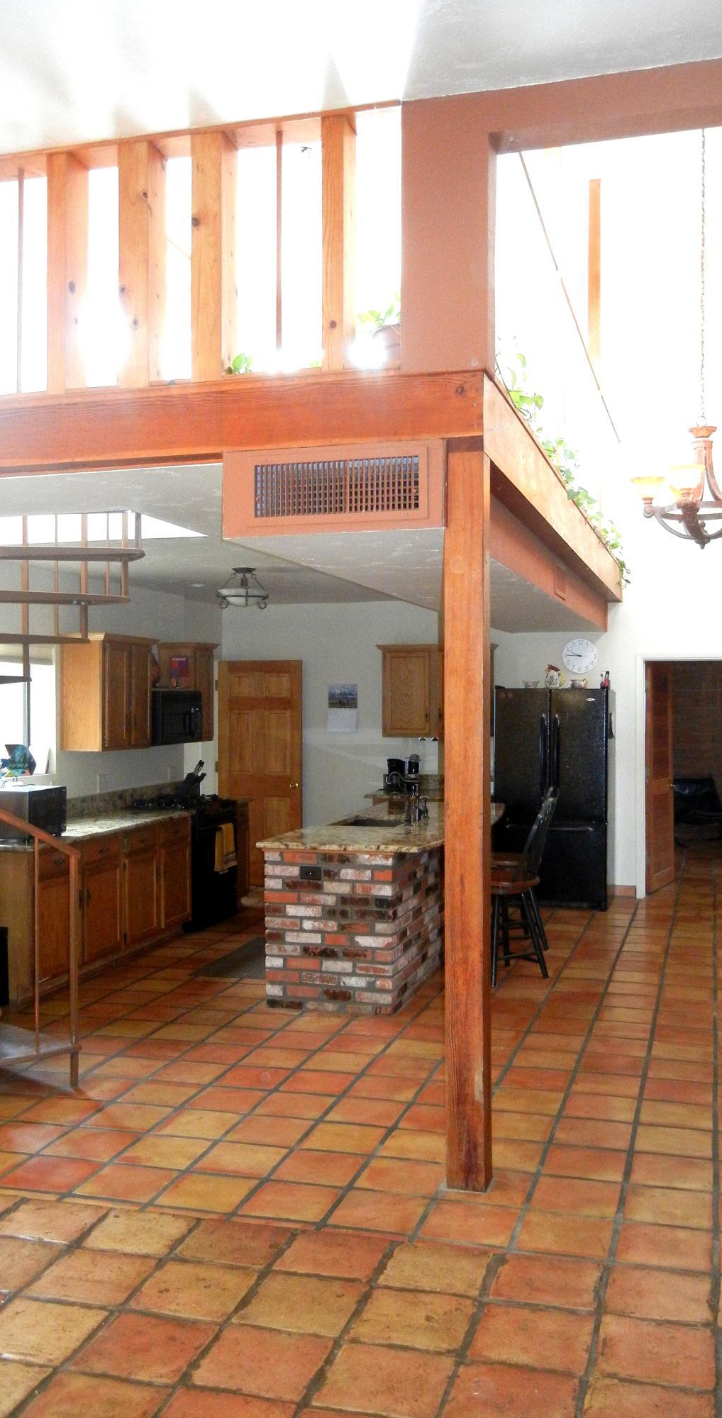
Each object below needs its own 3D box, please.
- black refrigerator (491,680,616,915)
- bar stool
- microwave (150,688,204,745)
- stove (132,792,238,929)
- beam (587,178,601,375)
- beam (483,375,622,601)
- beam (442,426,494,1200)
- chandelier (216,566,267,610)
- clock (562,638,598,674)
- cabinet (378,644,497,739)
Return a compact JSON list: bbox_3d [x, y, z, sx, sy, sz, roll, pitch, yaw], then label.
[{"bbox_3d":[1.643,0.730,10.377,0.911,1.804,0.760,0,1,16],"label":"black refrigerator"},{"bbox_3d":[0.888,1.099,7.600,0.530,1.110,0.500,0,1,24],"label":"bar stool"},{"bbox_3d":[-1.533,0.063,9.482,0.390,0.420,0.760,0,0,16],"label":"microwave"},{"bbox_3d":[-1.386,1.180,9.482,0.670,0.930,0.760,0,0,16],"label":"stove"},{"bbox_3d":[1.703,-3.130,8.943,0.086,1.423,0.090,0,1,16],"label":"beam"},{"bbox_3d":[1.271,-1.061,7.460,0.140,0.280,6.600,0,0,16],"label":"beam"},{"bbox_3d":[0.381,0.393,4.353,0.140,2.580,0.145,0,0,16],"label":"beam"},{"bbox_3d":[-0.787,-0.810,8.230,0.350,0.283,0.350,0,1,0],"label":"chandelier"},{"bbox_3d":[1.910,-0.457,10.705,0.308,0.308,0.040,0,1,16],"label":"clock"},{"bbox_3d":[0.679,-0.157,10.894,1.010,0.812,0.360,0,1,16],"label":"cabinet"}]

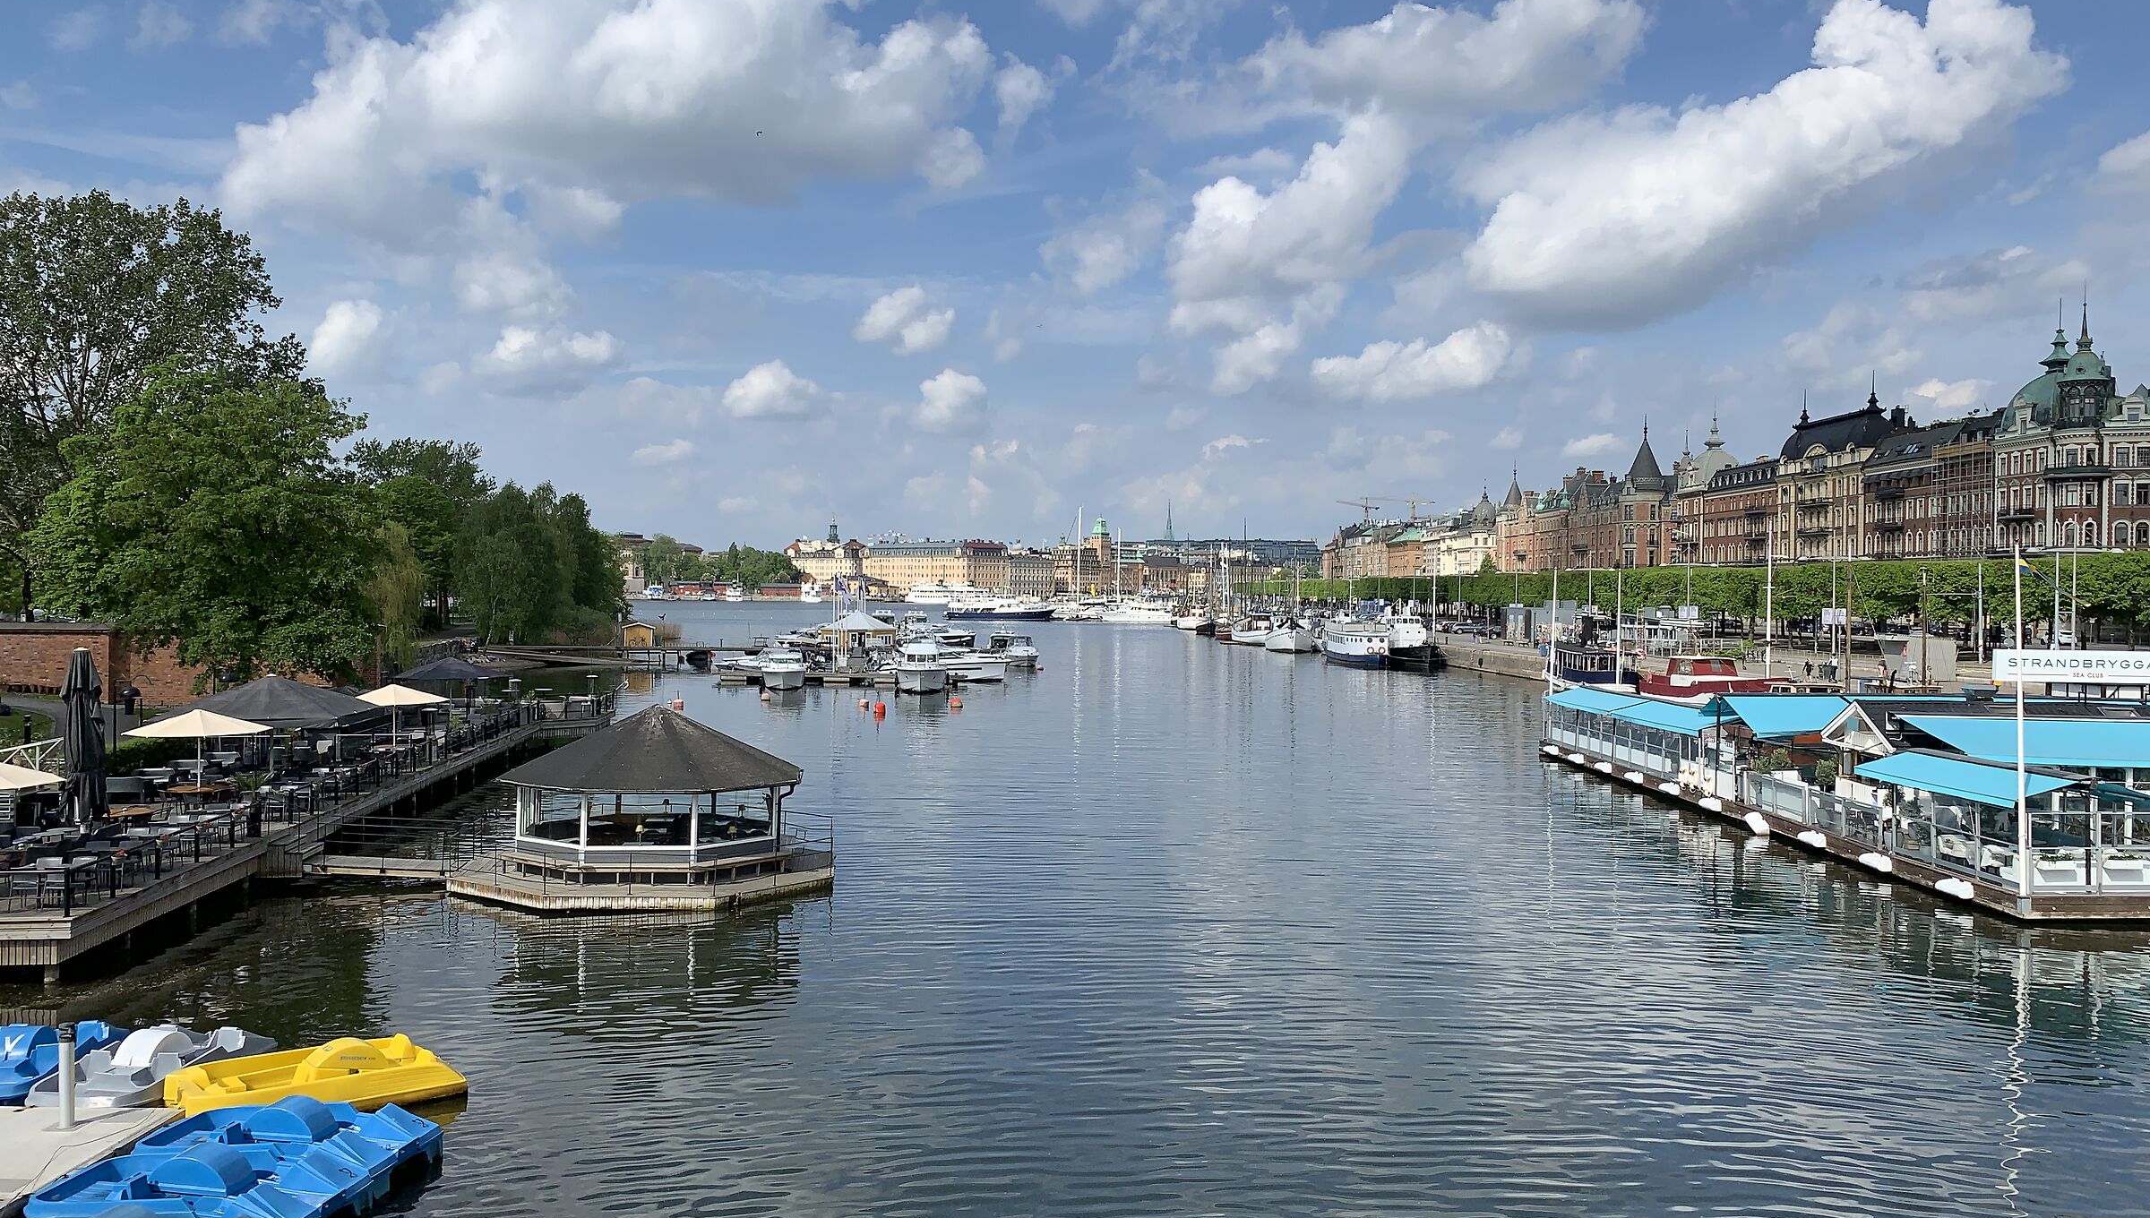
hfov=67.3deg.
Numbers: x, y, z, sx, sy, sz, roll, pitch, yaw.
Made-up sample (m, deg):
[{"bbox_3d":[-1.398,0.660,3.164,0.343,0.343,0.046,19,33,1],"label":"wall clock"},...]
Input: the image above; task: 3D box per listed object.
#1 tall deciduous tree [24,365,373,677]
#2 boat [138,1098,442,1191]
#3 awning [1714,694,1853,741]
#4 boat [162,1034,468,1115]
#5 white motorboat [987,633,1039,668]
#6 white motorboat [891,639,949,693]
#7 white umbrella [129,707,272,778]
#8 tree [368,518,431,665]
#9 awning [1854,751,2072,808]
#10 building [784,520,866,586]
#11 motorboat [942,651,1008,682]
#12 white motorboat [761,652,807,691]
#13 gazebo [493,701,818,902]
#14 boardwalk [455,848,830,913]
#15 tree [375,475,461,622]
[{"bbox_3d":[-37.141,-3.019,69.000,14.000,15.130,14.000,0,1,0],"label":"tall deciduous tree"},{"bbox_3d":[-9.360,6.319,19.200,3.200,1.050,1.600,0,1,10],"label":"boat"},{"bbox_3d":[22.300,3.296,49.849,3.800,1.200,2.600,0,1,0],"label":"awning"},{"bbox_3d":[-10.550,6.466,22.539,3.600,0.950,1.500,0,1,-32],"label":"boat"},{"bbox_3d":[-5.600,3.805,147.565,2.750,3.200,7.800,0,1,-13],"label":"white motorboat"},{"bbox_3d":[-10.850,4.108,114.066,3.350,3.600,9.000,0,1,-5],"label":"white motorboat"},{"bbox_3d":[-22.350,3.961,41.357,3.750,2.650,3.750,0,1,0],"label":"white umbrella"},{"bbox_3d":[-47.661,-0.997,113.000,5.300,10.580,5.300,0,1,0],"label":"tree"},{"bbox_3d":[21.183,4.048,38.782,1.400,0.570,6.900,0,1,-1],"label":"awning"},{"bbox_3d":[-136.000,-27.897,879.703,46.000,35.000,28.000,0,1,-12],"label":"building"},{"bbox_3d":[-8.600,4.571,124.000,7.600,2.300,2.600,0,1,-9],"label":"motorboat"},{"bbox_3d":[-21.008,4.350,117.300,3.100,2.800,8.400,0,1,-8],"label":"white motorboat"},{"bbox_3d":[-10.580,4.432,40.564,7.500,3.950,7.500,0,1,-7],"label":"gazebo"},{"bbox_3d":[-10.400,6.404,40.390,9.200,0.500,8.900,0,1,-5],"label":"boardwalk"},{"bbox_3d":[-70.221,-6.204,172.000,9.600,16.040,9.600,0,1,0],"label":"tree"}]

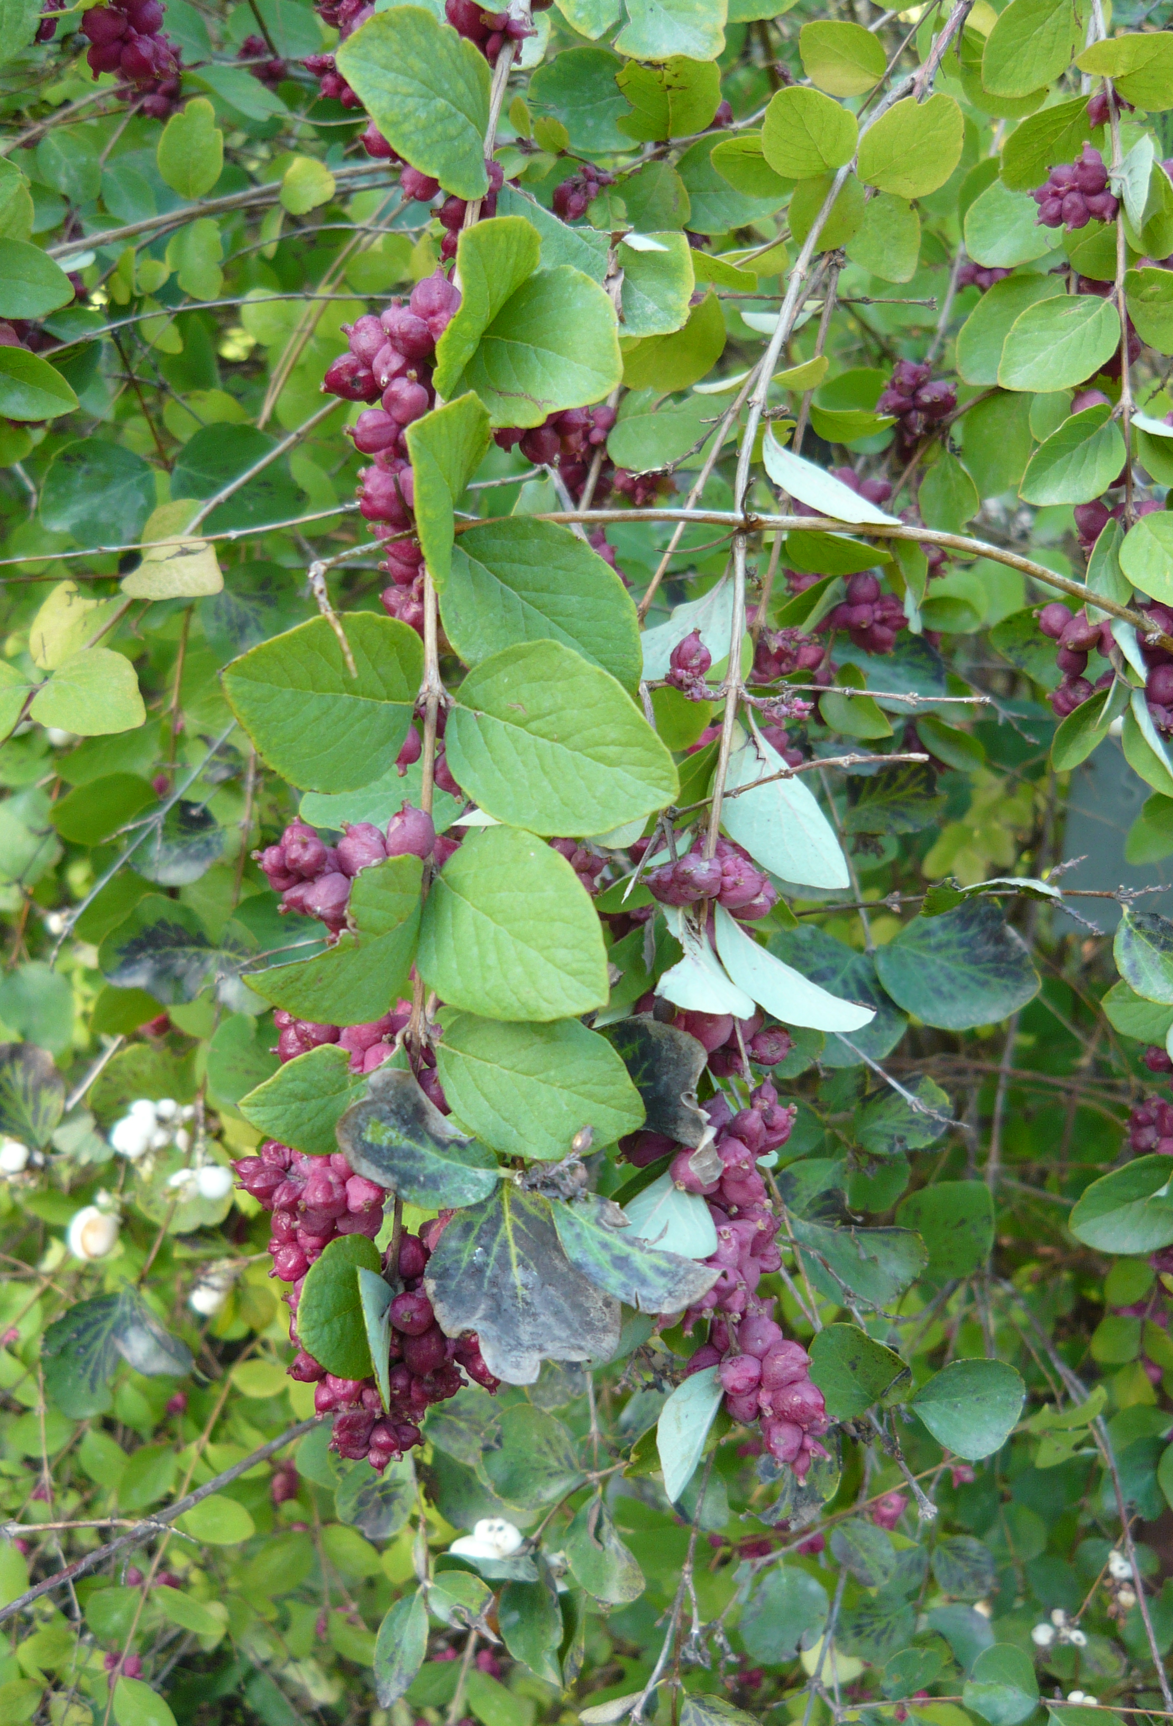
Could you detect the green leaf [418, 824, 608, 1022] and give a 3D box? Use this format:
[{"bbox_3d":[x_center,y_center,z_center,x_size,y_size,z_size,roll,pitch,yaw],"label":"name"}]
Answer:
[{"bbox_3d":[-0.013,0.015,0.329,0.043,0.037,0.009,37,-17,6],"label":"green leaf"}]

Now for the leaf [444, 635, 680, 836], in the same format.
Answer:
[{"bbox_3d":[-0.004,-0.024,0.310,0.046,0.034,0.008,24,-17,5],"label":"leaf"}]

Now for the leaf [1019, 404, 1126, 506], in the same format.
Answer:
[{"bbox_3d":[0.124,-0.104,0.420,0.023,0.036,0.007,44,-11,19],"label":"leaf"}]

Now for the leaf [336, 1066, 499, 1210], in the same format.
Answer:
[{"bbox_3d":[-0.032,0.052,0.310,0.032,0.024,0.008,19,-20,4],"label":"leaf"}]

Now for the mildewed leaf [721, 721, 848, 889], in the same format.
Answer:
[{"bbox_3d":[0.040,-0.011,0.357,0.019,0.043,0.012,-32,-5,25],"label":"mildewed leaf"}]

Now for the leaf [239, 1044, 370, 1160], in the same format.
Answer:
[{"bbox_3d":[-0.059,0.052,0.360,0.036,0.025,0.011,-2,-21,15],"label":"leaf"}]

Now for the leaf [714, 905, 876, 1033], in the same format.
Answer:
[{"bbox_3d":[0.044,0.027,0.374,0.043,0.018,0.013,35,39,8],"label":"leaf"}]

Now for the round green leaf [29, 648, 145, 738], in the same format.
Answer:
[{"bbox_3d":[-0.137,-0.046,0.452,0.032,0.026,0.006,20,-24,3],"label":"round green leaf"}]

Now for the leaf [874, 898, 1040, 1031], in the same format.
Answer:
[{"bbox_3d":[0.095,0.025,0.420,0.042,0.036,0.010,15,-20,5],"label":"leaf"}]

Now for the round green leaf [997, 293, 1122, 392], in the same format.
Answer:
[{"bbox_3d":[0.146,-0.161,0.510,0.045,0.025,0.009,-31,-17,0],"label":"round green leaf"}]

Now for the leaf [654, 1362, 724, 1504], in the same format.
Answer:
[{"bbox_3d":[0.021,0.122,0.354,0.012,0.031,0.011,21,-2,-22],"label":"leaf"}]

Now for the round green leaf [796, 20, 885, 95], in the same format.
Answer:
[{"bbox_3d":[0.062,-0.201,0.410,0.025,0.006,0.024,38,71,15],"label":"round green leaf"}]

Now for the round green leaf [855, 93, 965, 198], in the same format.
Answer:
[{"bbox_3d":[0.079,-0.172,0.395,0.033,0.024,0.007,-36,-17,-12],"label":"round green leaf"}]

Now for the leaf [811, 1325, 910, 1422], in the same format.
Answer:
[{"bbox_3d":[0.062,0.120,0.384,0.022,0.021,0.009,32,-21,6],"label":"leaf"}]

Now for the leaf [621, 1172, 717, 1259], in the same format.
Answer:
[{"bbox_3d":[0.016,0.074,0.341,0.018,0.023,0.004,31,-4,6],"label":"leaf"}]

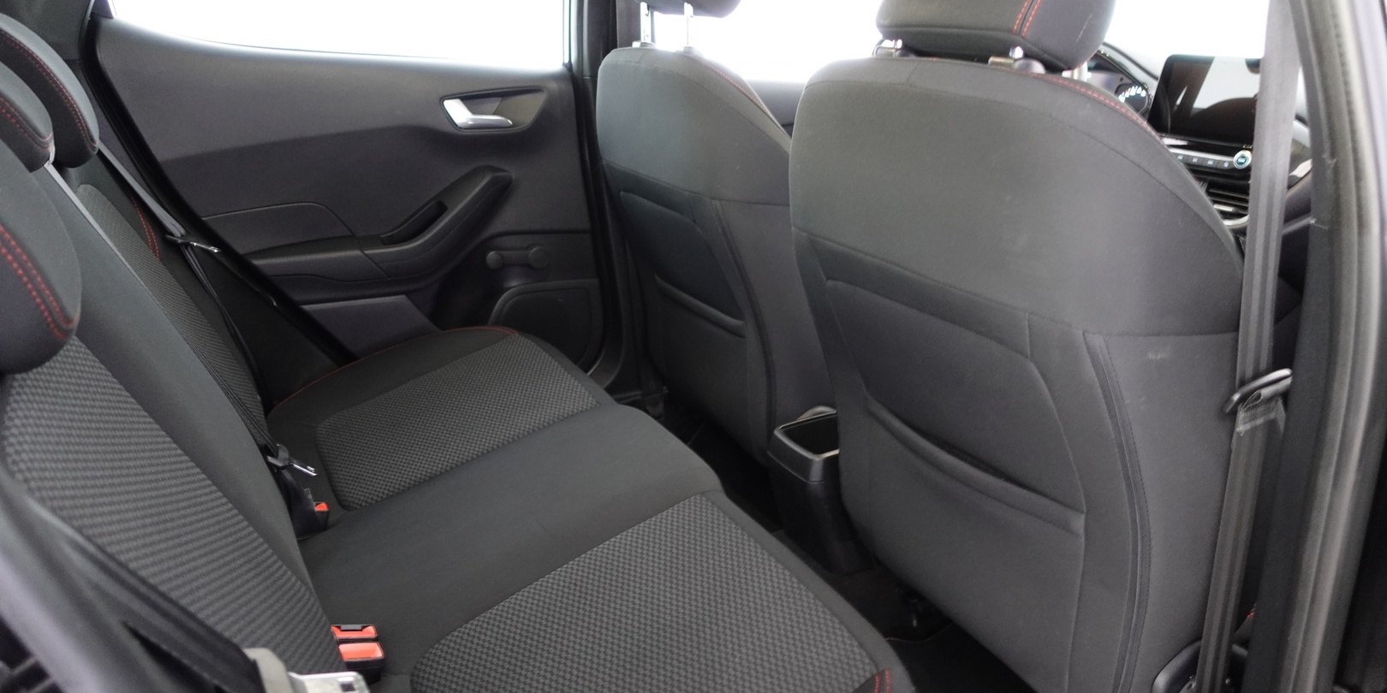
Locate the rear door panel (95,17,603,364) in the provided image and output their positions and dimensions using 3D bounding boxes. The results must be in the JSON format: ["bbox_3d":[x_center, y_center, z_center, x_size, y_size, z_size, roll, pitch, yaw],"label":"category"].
[{"bbox_3d":[-0.531,-0.208,1.688,0.820,0.750,0.130,-12,24,-27],"label":"rear door panel"}]

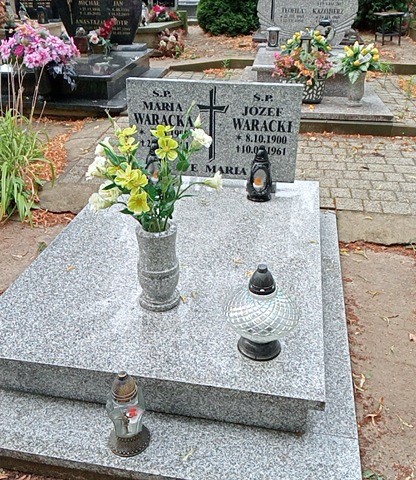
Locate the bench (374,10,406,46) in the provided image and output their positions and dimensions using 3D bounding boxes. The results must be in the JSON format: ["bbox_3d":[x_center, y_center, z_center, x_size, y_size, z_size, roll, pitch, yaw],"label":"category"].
[{"bbox_3d":[2.550,-2.954,7.254,0.350,0.410,0.380,13,32,22],"label":"bench"}]

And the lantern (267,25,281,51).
[{"bbox_3d":[0.710,-2.169,5.574,0.145,0.218,0.145,6,29,9],"label":"lantern"}]

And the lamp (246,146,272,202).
[{"bbox_3d":[0.259,-0.334,2.542,0.120,0.274,0.120,6,29,9],"label":"lamp"}]

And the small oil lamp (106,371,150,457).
[{"bbox_3d":[-0.225,0.466,1.431,0.119,0.253,0.119,5,29,9],"label":"small oil lamp"}]

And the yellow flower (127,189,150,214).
[{"bbox_3d":[-0.206,-0.114,1.537,0.071,0.077,0.041,-4,18,-7],"label":"yellow flower"}]

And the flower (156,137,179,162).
[{"bbox_3d":[-0.121,-0.274,1.549,0.062,0.066,0.042,6,29,9],"label":"flower"}]

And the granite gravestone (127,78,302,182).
[{"bbox_3d":[0.027,-0.545,2.585,0.842,0.476,0.062,6,29,9],"label":"granite gravestone"}]

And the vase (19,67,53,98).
[{"bbox_3d":[-1.587,-1.449,4.745,0.261,0.264,0.261,5,29,9],"label":"vase"}]

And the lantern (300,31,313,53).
[{"bbox_3d":[0.991,-1.966,5.155,0.119,0.206,0.119,5,29,9],"label":"lantern"}]

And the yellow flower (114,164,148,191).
[{"bbox_3d":[-0.232,-0.189,1.567,0.090,0.068,0.062,6,29,9],"label":"yellow flower"}]

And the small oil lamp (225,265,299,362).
[{"bbox_3d":[0.160,0.200,1.502,0.215,0.288,0.215,5,29,9],"label":"small oil lamp"}]

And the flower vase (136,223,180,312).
[{"bbox_3d":[-0.167,0.088,1.720,0.141,0.276,0.141,0,28,0],"label":"flower vase"}]

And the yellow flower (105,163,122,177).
[{"bbox_3d":[-0.299,-0.223,1.641,0.050,0.038,0.038,6,29,9],"label":"yellow flower"}]

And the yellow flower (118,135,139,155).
[{"bbox_3d":[-0.242,-0.291,1.578,0.055,0.055,0.042,6,29,9],"label":"yellow flower"}]

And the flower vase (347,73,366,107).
[{"bbox_3d":[1.232,-1.237,4.249,0.164,0.251,0.164,5,29,9],"label":"flower vase"}]

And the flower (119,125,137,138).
[{"bbox_3d":[-0.236,-0.318,1.517,0.053,0.041,0.051,5,29,9],"label":"flower"}]

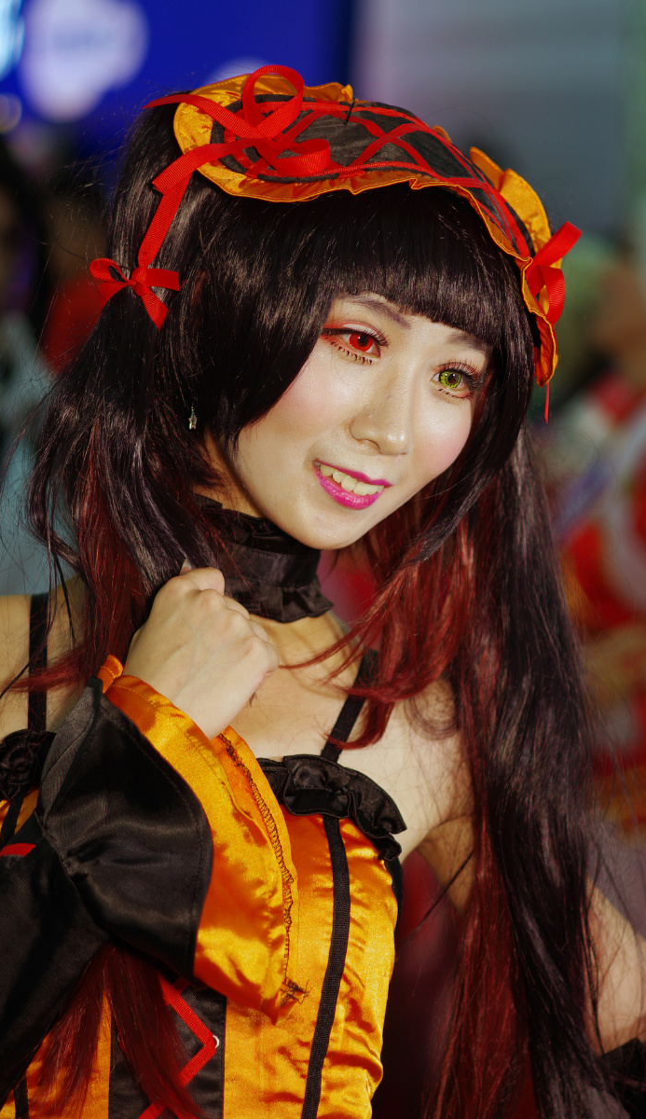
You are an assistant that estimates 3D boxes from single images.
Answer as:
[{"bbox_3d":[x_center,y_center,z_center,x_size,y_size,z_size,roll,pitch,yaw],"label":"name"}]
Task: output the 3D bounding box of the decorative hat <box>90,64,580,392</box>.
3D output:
[{"bbox_3d":[0.011,-0.164,1.800,0.262,0.163,0.145,22,-4,-26],"label":"decorative hat"}]

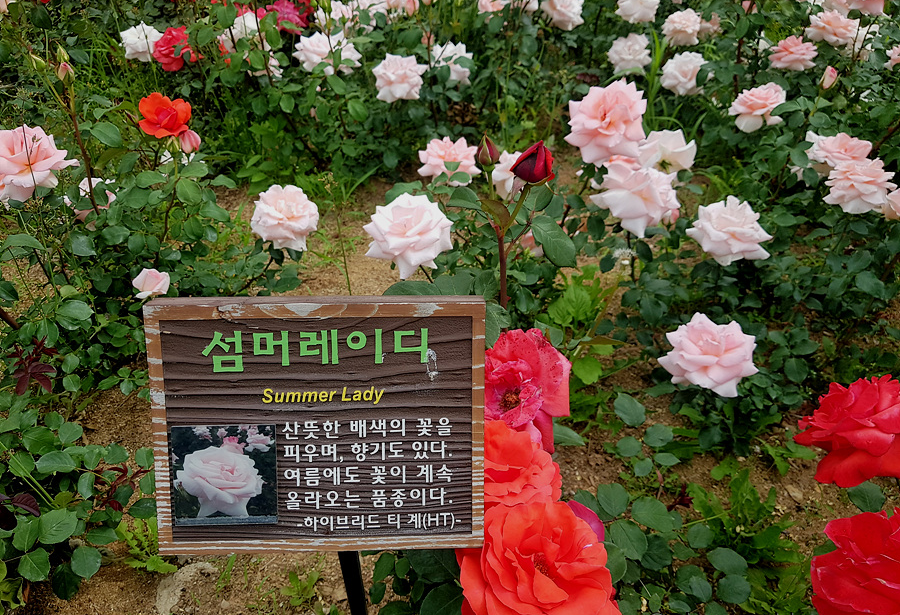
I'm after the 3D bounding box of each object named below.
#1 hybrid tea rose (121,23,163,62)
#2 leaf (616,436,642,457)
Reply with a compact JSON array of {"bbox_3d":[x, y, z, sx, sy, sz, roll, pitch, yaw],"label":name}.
[{"bbox_3d":[-0.796,-0.686,1.750,0.114,0.100,0.112,-17,45,-18],"label":"hybrid tea rose"},{"bbox_3d":[0.272,0.209,1.020,0.037,0.012,0.033,-3,50,4],"label":"leaf"}]

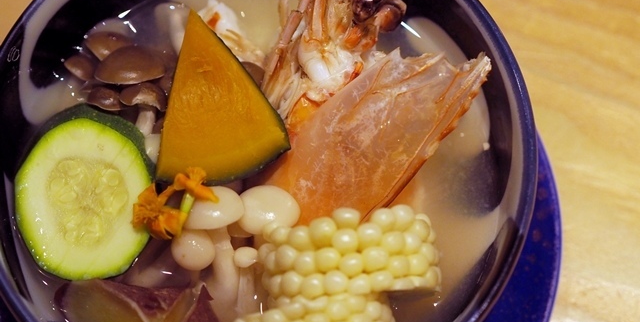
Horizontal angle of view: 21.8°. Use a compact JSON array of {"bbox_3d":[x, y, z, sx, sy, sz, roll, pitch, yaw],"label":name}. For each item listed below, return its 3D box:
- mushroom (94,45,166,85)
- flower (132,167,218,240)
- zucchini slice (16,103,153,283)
[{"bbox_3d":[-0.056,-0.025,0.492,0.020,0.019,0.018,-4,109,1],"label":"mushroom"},{"bbox_3d":[-0.040,0.012,0.465,0.024,0.013,0.017,0,67,2],"label":"flower"},{"bbox_3d":[-0.067,0.009,0.473,0.038,0.014,0.047,-2,106,-5],"label":"zucchini slice"}]

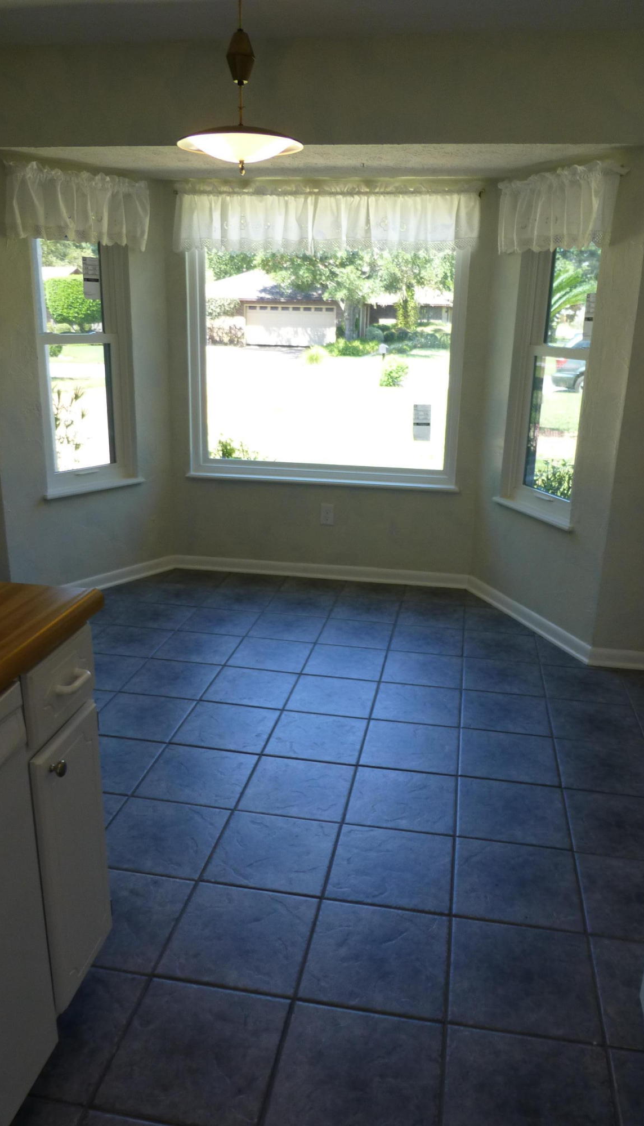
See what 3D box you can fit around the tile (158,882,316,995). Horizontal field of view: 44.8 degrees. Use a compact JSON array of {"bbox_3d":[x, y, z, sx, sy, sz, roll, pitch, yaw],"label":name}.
[{"bbox_3d":[-0.193,0.905,1.893,0.314,0.010,0.314,4,18,10],"label":"tile"}]

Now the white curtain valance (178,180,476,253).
[{"bbox_3d":[-0.001,-1.752,3.948,1.576,0.344,0.080,4,17,10],"label":"white curtain valance"}]

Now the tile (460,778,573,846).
[{"bbox_3d":[0.581,0.768,2.398,0.319,0.010,0.319,4,17,10],"label":"tile"}]

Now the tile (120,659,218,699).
[{"bbox_3d":[-0.616,0.483,3.235,0.314,0.010,0.314,4,18,10],"label":"tile"}]

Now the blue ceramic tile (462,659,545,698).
[{"bbox_3d":[0.768,0.487,3.319,0.319,0.010,0.319,4,17,10],"label":"blue ceramic tile"}]

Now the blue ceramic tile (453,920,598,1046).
[{"bbox_3d":[0.462,0.956,1.800,0.324,0.010,0.324,4,17,10],"label":"blue ceramic tile"}]

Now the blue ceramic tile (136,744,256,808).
[{"bbox_3d":[-0.401,0.698,2.560,0.319,0.010,0.319,4,17,10],"label":"blue ceramic tile"}]

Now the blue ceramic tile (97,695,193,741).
[{"bbox_3d":[-0.674,0.578,2.927,0.314,0.010,0.314,4,18,10],"label":"blue ceramic tile"}]

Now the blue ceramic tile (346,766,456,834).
[{"bbox_3d":[0.256,0.747,2.466,0.324,0.010,0.324,4,17,10],"label":"blue ceramic tile"}]

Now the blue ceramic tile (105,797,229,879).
[{"bbox_3d":[-0.460,0.791,2.254,0.319,0.010,0.319,4,17,10],"label":"blue ceramic tile"}]

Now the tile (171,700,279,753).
[{"bbox_3d":[-0.343,0.604,2.868,0.319,0.010,0.319,4,17,10],"label":"tile"}]

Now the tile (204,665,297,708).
[{"bbox_3d":[-0.284,0.508,3.170,0.314,0.010,0.314,4,18,10],"label":"tile"}]

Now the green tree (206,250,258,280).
[{"bbox_3d":[-5.642,-18.452,48.393,7.500,8.500,7.000,4,18,10],"label":"green tree"}]

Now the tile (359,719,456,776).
[{"bbox_3d":[0.316,0.654,2.769,0.327,0.011,0.327,4,17,10],"label":"tile"}]

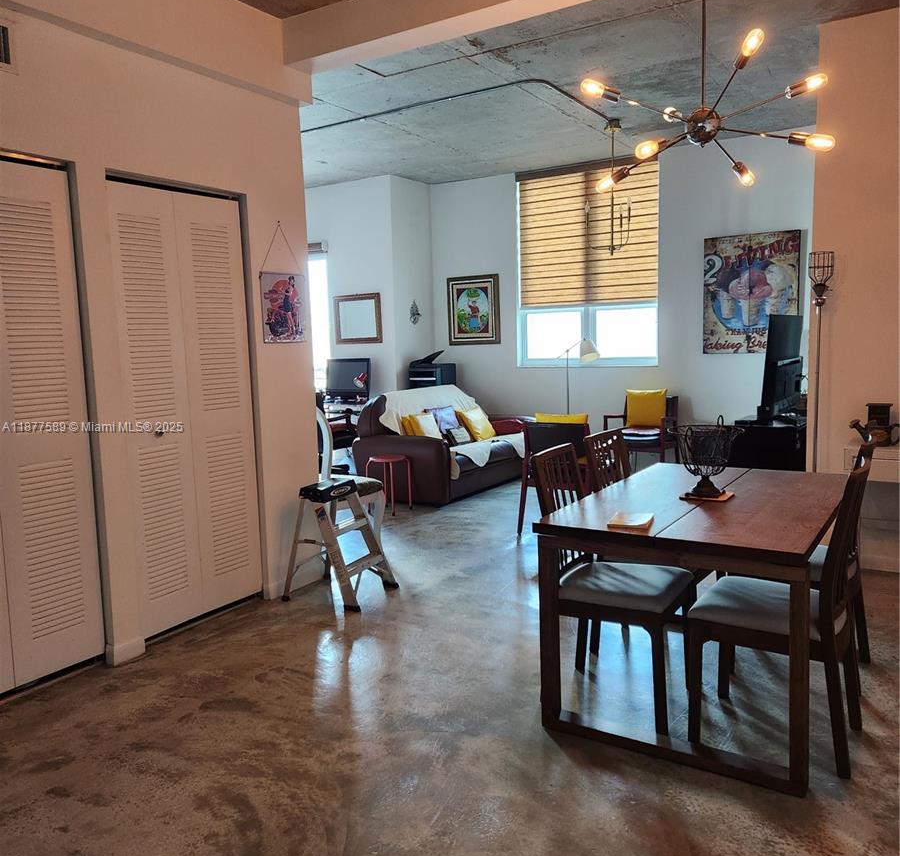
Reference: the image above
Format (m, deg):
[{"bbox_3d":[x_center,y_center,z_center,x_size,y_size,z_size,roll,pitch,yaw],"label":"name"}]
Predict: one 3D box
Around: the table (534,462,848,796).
[{"bbox_3d":[1.046,0.636,3.163,0.870,0.740,1.400,2,8,32],"label":"table"}]

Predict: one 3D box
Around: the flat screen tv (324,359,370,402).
[{"bbox_3d":[-1.108,-0.520,8.648,0.600,0.450,0.160,2,8,32],"label":"flat screen tv"}]

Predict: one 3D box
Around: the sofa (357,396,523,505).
[{"bbox_3d":[0.004,0.086,7.649,1.010,0.905,1.880,2,8,32],"label":"sofa"}]

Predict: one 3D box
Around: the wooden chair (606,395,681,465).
[{"bbox_3d":[1.746,0.134,7.220,0.550,0.810,0.570,2,8,32],"label":"wooden chair"}]

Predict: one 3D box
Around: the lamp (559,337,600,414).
[{"bbox_3d":[1.222,-0.213,7.901,0.450,1.350,0.270,3,8,35],"label":"lamp"}]

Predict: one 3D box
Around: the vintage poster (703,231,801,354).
[{"bbox_3d":[2.789,-1.240,7.391,0.854,1.092,0.035,2,8,33],"label":"vintage poster"}]

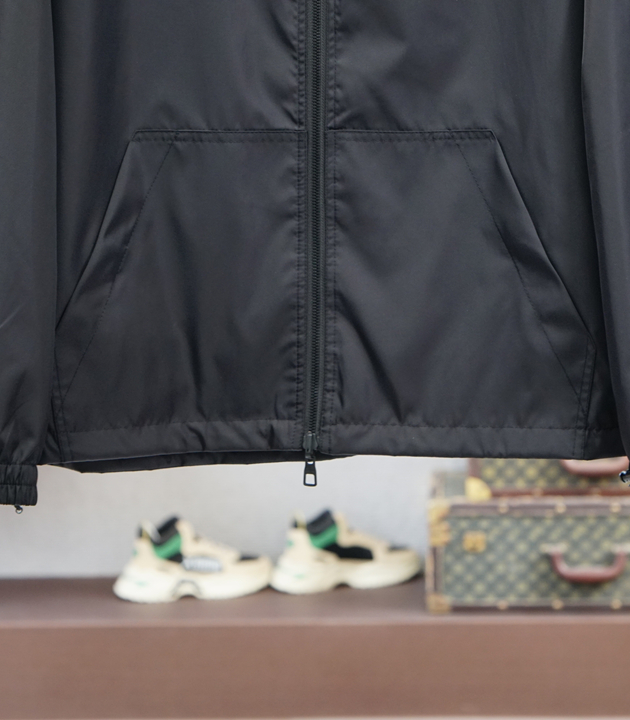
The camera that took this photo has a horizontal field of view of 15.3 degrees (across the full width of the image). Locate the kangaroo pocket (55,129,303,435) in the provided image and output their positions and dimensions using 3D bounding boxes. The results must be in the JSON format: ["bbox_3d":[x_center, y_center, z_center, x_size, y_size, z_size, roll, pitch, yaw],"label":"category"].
[{"bbox_3d":[-0.120,-0.069,2.070,0.218,0.272,0.035,-1,10,-3],"label":"kangaroo pocket"}]

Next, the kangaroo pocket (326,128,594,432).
[{"bbox_3d":[0.128,-0.070,2.070,0.236,0.272,0.035,0,10,3],"label":"kangaroo pocket"}]

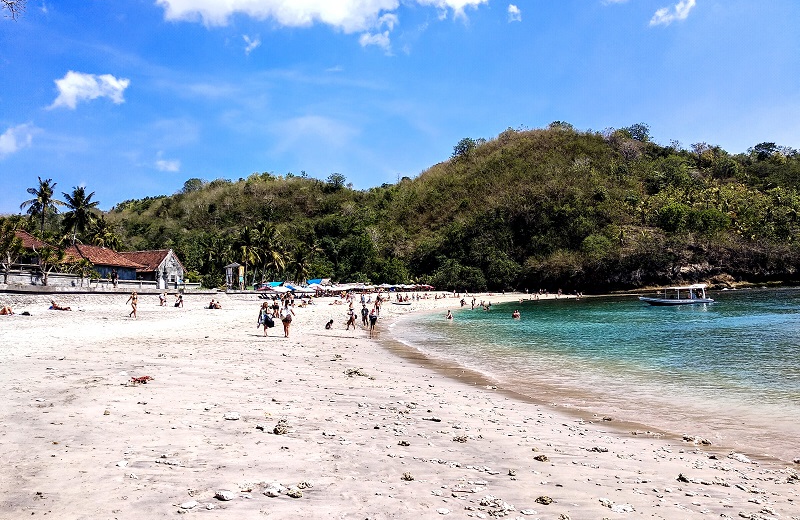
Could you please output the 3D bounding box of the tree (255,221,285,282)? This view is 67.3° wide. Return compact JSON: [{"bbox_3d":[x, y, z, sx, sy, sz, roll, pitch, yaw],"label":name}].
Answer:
[{"bbox_3d":[-19.621,-0.974,90.000,5.000,9.890,5.000,0,-2,0],"label":"tree"}]

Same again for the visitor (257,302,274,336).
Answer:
[{"bbox_3d":[-6.470,2.866,28.800,0.700,1.650,0.500,0,-2,11],"label":"visitor"}]

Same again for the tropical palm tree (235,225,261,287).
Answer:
[{"bbox_3d":[-22.661,-0.592,89.000,4.600,9.330,4.600,0,-2,0],"label":"tropical palm tree"}]

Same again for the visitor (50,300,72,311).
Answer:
[{"bbox_3d":[-24.237,3.313,43.000,1.600,0.620,0.550,0,0,0],"label":"visitor"}]

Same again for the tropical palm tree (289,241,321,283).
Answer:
[{"bbox_3d":[-18.147,1.128,113.000,6.000,9.600,6.000,0,-2,0],"label":"tropical palm tree"}]

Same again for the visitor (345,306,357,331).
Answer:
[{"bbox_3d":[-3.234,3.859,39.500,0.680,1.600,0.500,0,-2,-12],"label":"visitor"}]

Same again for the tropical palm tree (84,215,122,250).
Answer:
[{"bbox_3d":[-42.435,-1.288,86.000,5.500,10.450,5.500,0,-2,0],"label":"tropical palm tree"}]

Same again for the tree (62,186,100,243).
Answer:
[{"bbox_3d":[-43.463,-3.070,82.000,5.400,13.920,5.400,0,-2,0],"label":"tree"}]

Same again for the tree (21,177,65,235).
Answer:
[{"bbox_3d":[-45.746,-3.652,77.000,5.700,14.000,5.700,0,-2,0],"label":"tree"}]

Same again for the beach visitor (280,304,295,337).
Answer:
[{"bbox_3d":[-5.126,2.723,27.500,0.600,1.650,0.420,0,-2,3],"label":"beach visitor"}]

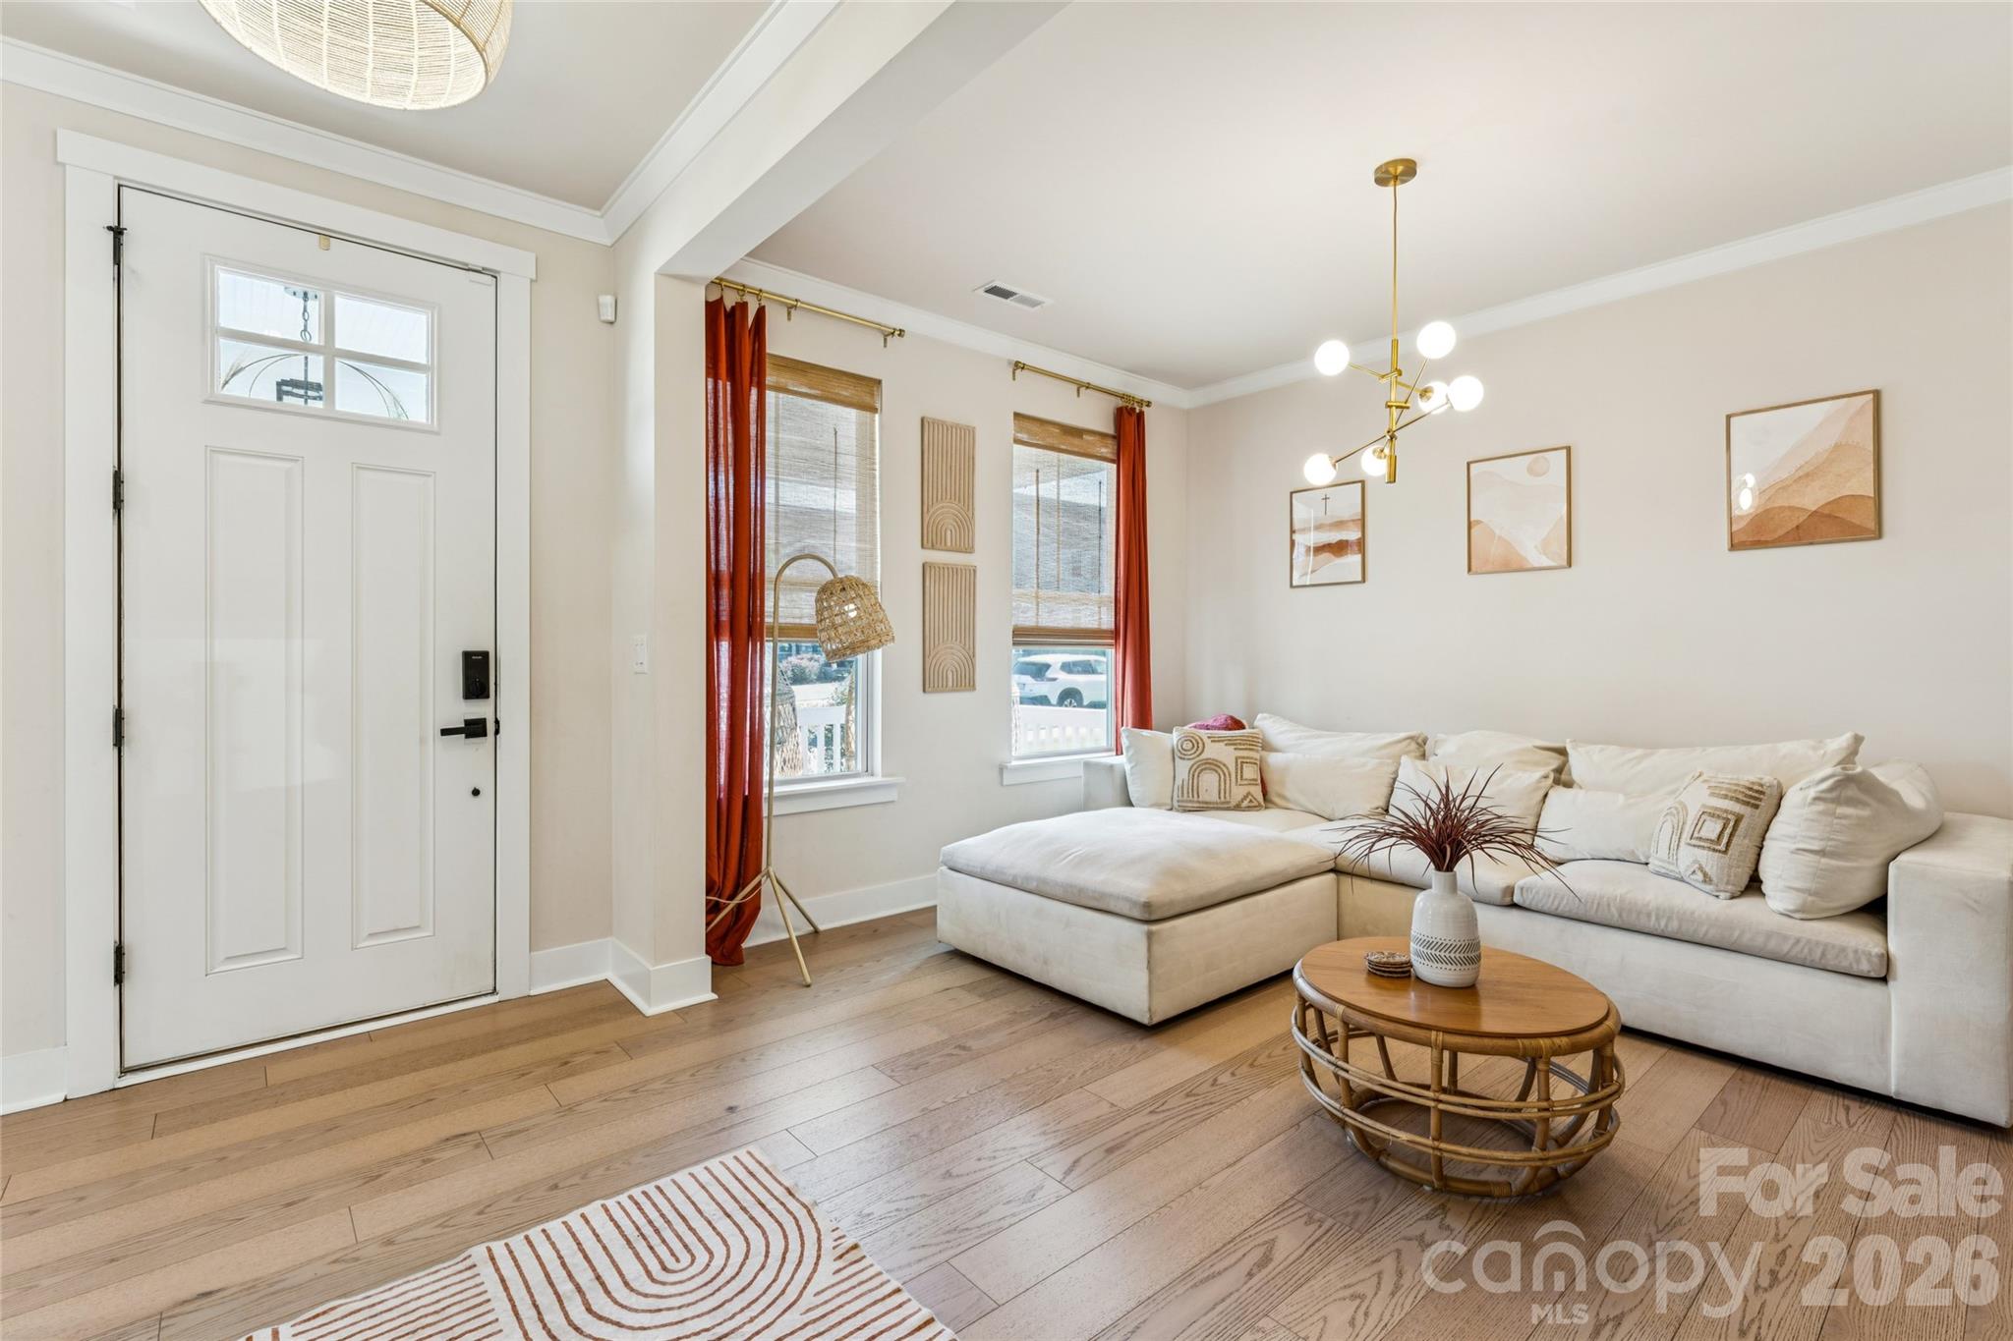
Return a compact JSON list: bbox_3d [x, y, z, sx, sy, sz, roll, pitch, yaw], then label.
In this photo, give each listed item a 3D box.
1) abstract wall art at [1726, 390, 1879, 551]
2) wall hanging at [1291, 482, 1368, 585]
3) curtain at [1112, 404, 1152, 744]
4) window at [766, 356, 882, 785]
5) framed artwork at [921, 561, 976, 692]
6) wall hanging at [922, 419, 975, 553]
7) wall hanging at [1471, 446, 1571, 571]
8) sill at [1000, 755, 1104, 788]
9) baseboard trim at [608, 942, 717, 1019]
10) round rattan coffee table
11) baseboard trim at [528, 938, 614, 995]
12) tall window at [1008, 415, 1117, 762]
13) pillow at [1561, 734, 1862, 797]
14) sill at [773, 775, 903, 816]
[{"bbox_3d":[2.919,-0.720,3.286,0.020,0.520,0.418,0,1,-40],"label":"abstract wall art"},{"bbox_3d":[1.740,-0.739,4.876,0.025,0.545,0.445,0,1,-41],"label":"wall hanging"},{"bbox_3d":[0.723,-0.186,5.109,0.290,2.620,0.120,0,1,-41],"label":"curtain"},{"bbox_3d":[-0.925,-0.408,3.775,0.860,1.775,0.110,0,1,-40],"label":"window"},{"bbox_3d":[-0.268,-0.201,4.253,0.314,0.601,0.018,0,1,-40],"label":"framed artwork"},{"bbox_3d":[-0.272,-0.867,4.237,0.306,0.611,0.018,0,1,-40],"label":"wall hanging"},{"bbox_3d":[2.300,-0.707,4.015,0.020,0.519,0.416,0,1,-40],"label":"wall hanging"},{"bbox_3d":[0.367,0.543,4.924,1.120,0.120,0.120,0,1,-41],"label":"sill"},{"bbox_3d":[-1.212,1.045,3.149,0.237,0.150,0.416,0,1,-40],"label":"baseboard trim"},{"bbox_3d":[1.061,0.947,2.166,0.704,0.402,0.704,0,1,0],"label":"round rattan coffee table"},{"bbox_3d":[-1.540,1.043,3.158,0.260,0.150,0.022,0,1,-40],"label":"baseboard trim"},{"bbox_3d":[0.325,-0.414,4.838,0.860,1.775,0.110,0,1,-40],"label":"tall window"},{"bbox_3d":[2.642,0.496,3.423,0.200,0.500,0.870,20,-12,-40],"label":"pillow"},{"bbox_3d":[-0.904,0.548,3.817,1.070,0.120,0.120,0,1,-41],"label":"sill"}]

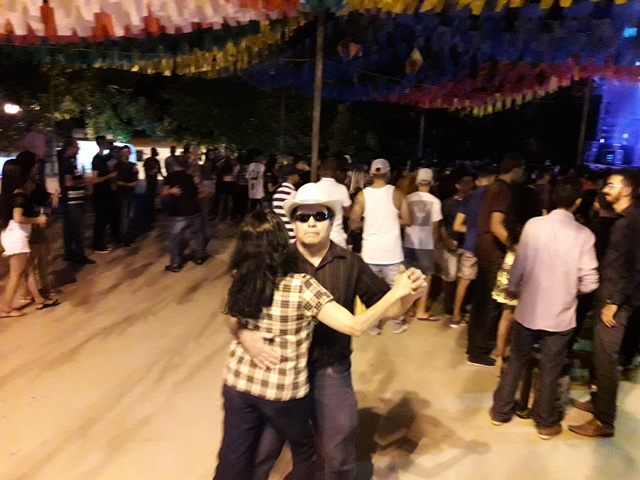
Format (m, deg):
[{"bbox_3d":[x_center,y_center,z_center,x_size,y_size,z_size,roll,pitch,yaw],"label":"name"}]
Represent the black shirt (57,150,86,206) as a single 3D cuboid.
[{"bbox_3d":[-3.547,-0.896,7.420,0.360,0.730,0.440,5,11,11],"label":"black shirt"}]

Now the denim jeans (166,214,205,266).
[{"bbox_3d":[-1.940,-0.033,7.496,0.500,0.820,0.360,0,11,-12],"label":"denim jeans"}]

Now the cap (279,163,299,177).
[{"bbox_3d":[-0.333,-0.769,5.650,0.250,0.145,0.175,-5,13,-34],"label":"cap"}]

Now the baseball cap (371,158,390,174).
[{"bbox_3d":[0.597,-0.720,5.070,0.180,0.150,0.250,6,11,16],"label":"baseball cap"}]

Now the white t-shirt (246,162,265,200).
[{"bbox_3d":[-1.218,-1.106,9.772,0.420,0.700,0.270,4,11,10],"label":"white t-shirt"}]

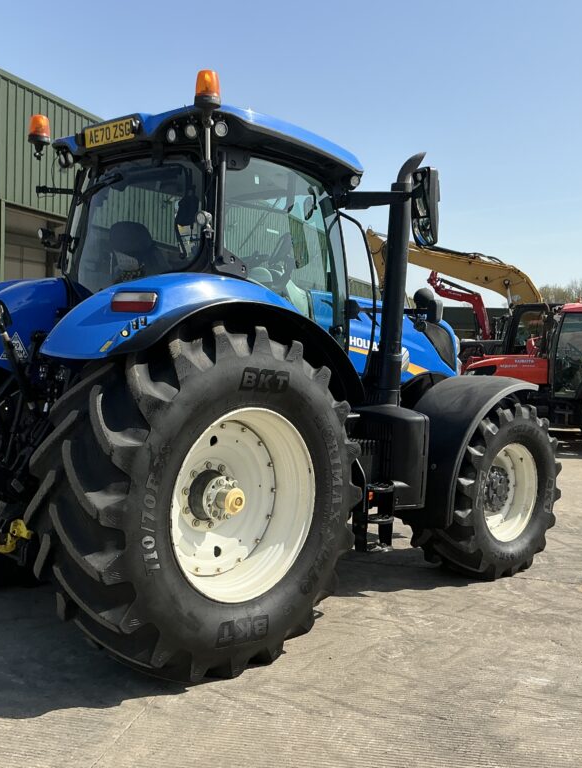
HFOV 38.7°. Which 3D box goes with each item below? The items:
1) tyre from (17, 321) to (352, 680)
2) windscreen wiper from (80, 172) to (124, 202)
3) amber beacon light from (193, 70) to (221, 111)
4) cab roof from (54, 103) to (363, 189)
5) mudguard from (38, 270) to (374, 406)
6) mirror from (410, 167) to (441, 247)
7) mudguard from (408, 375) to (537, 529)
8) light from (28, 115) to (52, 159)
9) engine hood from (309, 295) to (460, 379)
[{"bbox_3d":[-0.451,0.585,4.579,0.710,1.885,1.930,4,3,44],"label":"tyre"},{"bbox_3d":[-1.241,-1.281,5.416,0.540,0.160,0.100,4,3,44],"label":"windscreen wiper"},{"bbox_3d":[-0.457,-1.607,4.534,0.147,0.225,0.147,2,2,0],"label":"amber beacon light"},{"bbox_3d":[-0.583,-1.576,5.733,1.600,0.370,1.660,4,3,44],"label":"cab roof"},{"bbox_3d":[-0.438,-0.253,4.597,0.800,0.720,1.800,4,3,44],"label":"mudguard"},{"bbox_3d":[0.888,-1.175,5.483,0.100,0.510,0.230,1,3,-22],"label":"mirror"},{"bbox_3d":[1.356,0.464,6.426,0.550,1.040,1.230,4,3,44],"label":"mudguard"},{"bbox_3d":[-1.741,-1.713,5.733,0.150,0.290,0.150,4,3,44],"label":"light"},{"bbox_3d":[0.573,-0.352,6.937,0.880,0.680,2.020,4,3,44],"label":"engine hood"}]

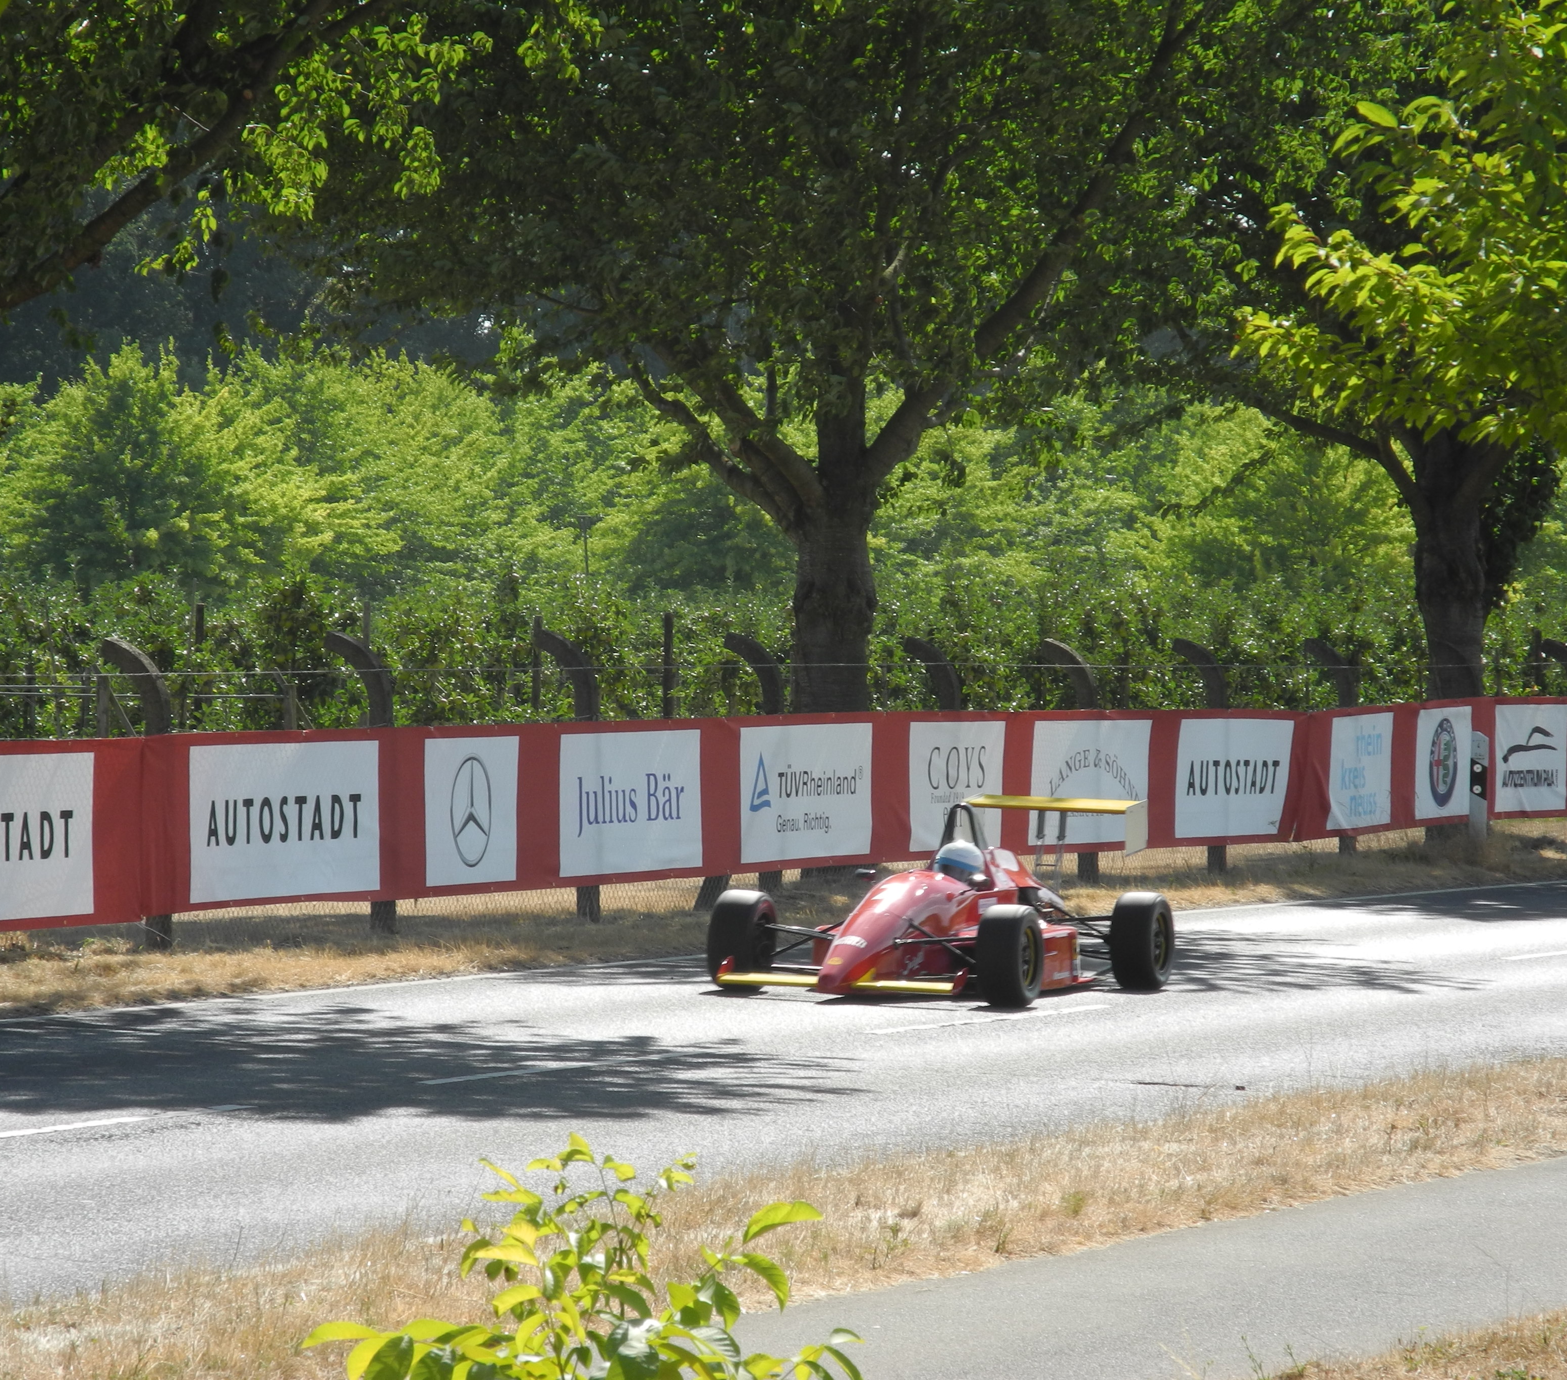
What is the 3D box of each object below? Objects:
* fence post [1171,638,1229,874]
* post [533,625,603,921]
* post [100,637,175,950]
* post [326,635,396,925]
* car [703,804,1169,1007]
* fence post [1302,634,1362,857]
[{"bbox_3d":[3.130,0.496,79.740,0.400,1.758,0.115,0,0,18],"label":"fence post"},{"bbox_3d":[-1.339,0.533,66.240,0.400,1.809,0.115,0,0,18],"label":"post"},{"bbox_3d":[-3.607,0.578,59.340,0.400,1.741,0.115,0,0,18],"label":"post"},{"bbox_3d":[-2.490,0.539,62.740,0.400,1.782,0.115,0,0,18],"label":"post"},{"bbox_3d":[0.917,1.123,57.907,1.750,1.040,4.280,2,1,18],"label":"car"},{"bbox_3d":[4.303,0.456,83.300,0.440,1.750,0.115,0,0,19],"label":"fence post"}]

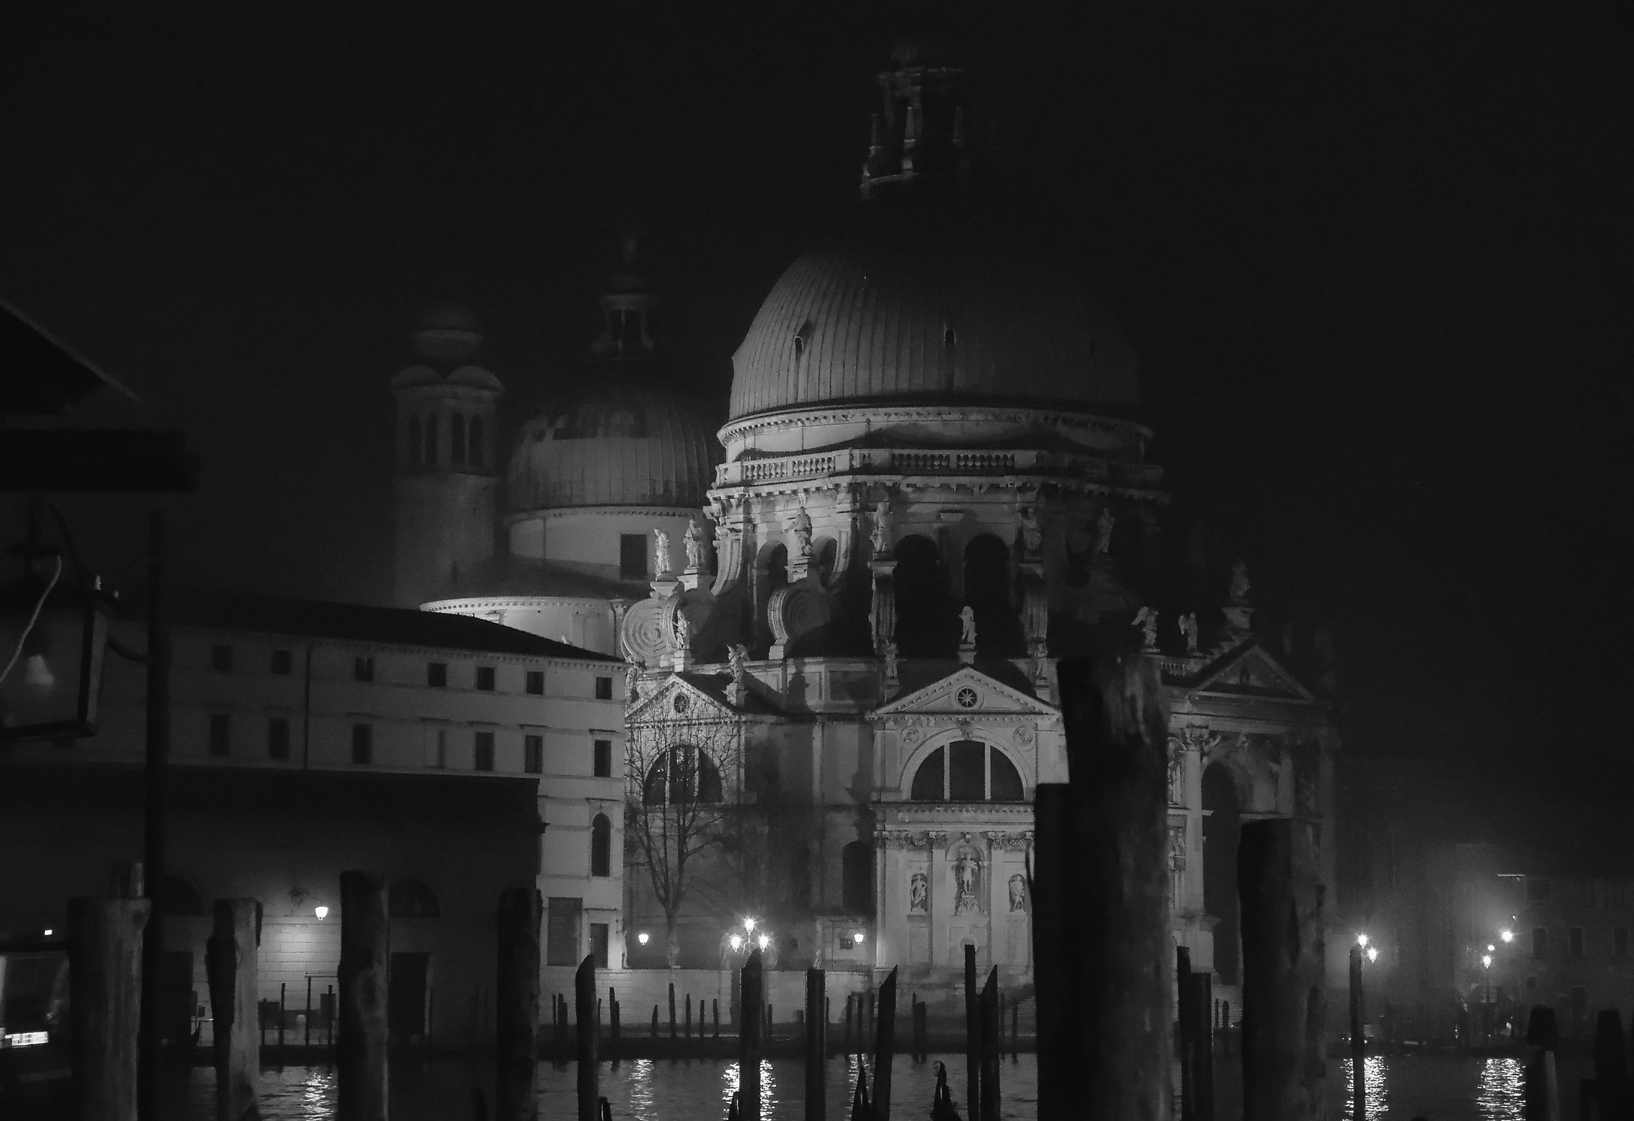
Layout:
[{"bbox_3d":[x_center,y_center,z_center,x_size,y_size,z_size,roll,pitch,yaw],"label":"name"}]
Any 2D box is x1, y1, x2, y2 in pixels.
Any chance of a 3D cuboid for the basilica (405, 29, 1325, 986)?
[{"bbox_3d":[1.270,-2.625,283.436,72.000,64.500,47.000,-5,-8,42],"label":"basilica"}]

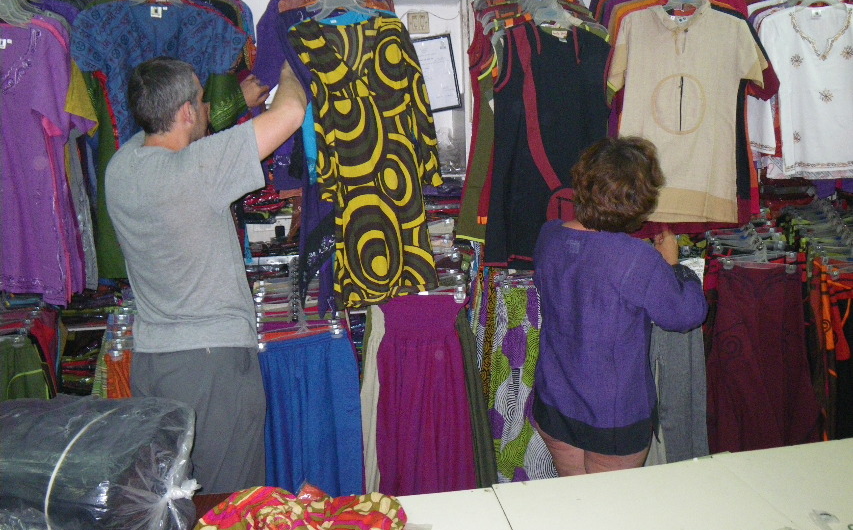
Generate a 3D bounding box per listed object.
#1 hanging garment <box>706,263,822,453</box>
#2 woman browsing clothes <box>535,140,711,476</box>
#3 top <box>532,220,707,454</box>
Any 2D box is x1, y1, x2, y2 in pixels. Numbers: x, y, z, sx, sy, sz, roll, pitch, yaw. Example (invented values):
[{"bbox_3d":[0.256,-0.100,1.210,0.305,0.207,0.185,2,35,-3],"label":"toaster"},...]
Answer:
[{"bbox_3d":[1.240,0.379,2.548,0.380,0.800,0.120,1,8,8],"label":"hanging garment"},{"bbox_3d":[0.606,0.404,2.157,0.450,1.580,0.400,3,9,22],"label":"woman browsing clothes"},{"bbox_3d":[0.592,0.197,2.118,0.440,0.670,0.360,3,9,22],"label":"top"}]

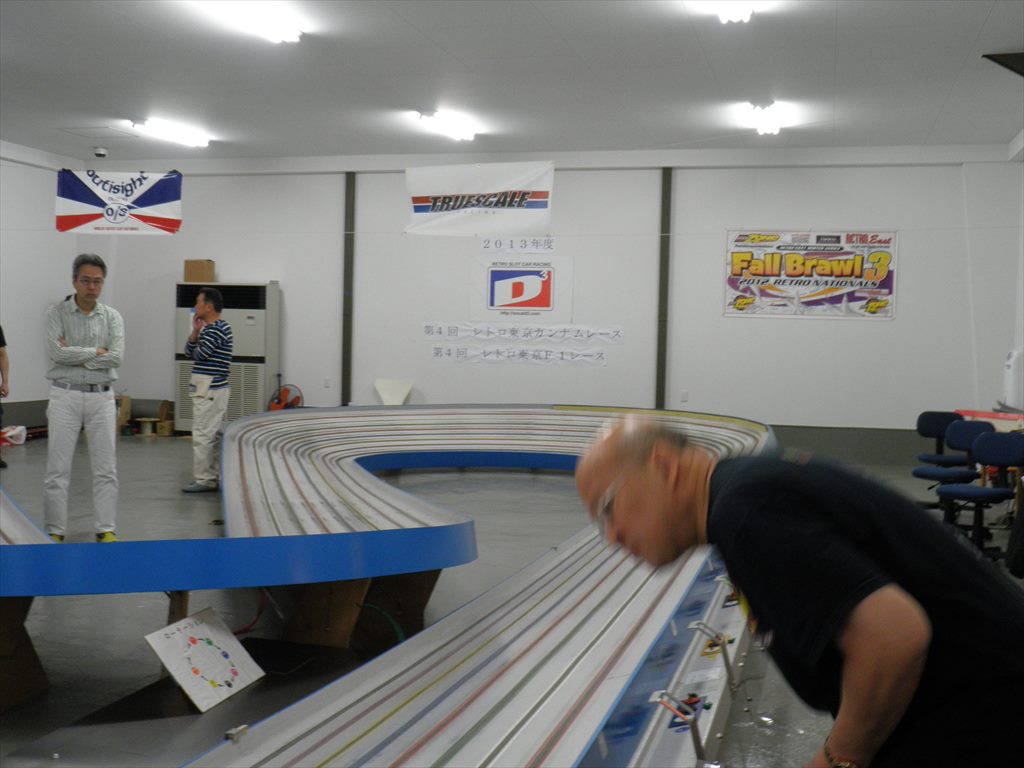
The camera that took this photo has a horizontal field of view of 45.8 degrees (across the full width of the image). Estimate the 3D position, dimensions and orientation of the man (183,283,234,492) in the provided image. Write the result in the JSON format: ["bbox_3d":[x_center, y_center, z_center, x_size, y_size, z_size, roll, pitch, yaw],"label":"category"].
[{"bbox_3d":[-2.471,0.033,9.940,0.380,1.670,0.460,1,1,-9],"label":"man"}]

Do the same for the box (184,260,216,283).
[{"bbox_3d":[-4.001,-1.438,15.606,0.320,0.280,0.250,2,1,15],"label":"box"}]

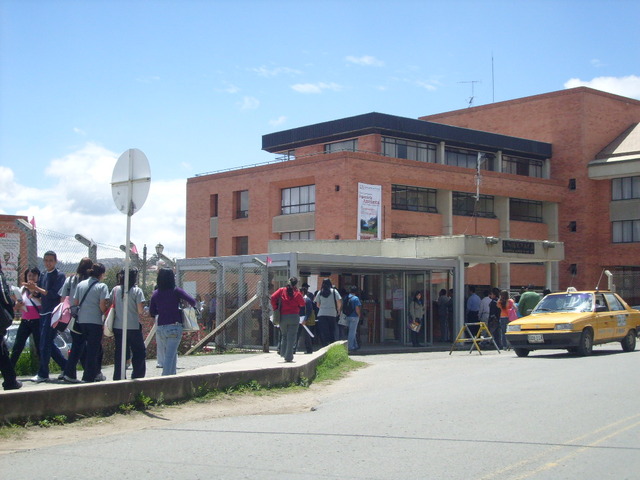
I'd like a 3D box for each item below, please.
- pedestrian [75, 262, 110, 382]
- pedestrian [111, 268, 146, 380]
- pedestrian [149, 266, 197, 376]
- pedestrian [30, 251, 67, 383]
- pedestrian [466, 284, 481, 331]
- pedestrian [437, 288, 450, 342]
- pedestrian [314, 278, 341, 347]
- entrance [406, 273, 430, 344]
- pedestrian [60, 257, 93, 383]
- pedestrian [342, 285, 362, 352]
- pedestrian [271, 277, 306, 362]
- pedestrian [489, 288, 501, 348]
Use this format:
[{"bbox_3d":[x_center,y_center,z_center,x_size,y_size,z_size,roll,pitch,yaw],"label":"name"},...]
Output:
[{"bbox_3d":[-3.064,1.119,12.950,0.500,1.614,0.360,0,-4,7],"label":"pedestrian"},{"bbox_3d":[-2.689,1.178,13.500,0.500,1.604,0.330,0,-4,1],"label":"pedestrian"},{"bbox_3d":[-2.155,1.209,14.000,0.600,1.596,0.360,0,-4,0],"label":"pedestrian"},{"bbox_3d":[-3.636,1.030,12.900,0.500,1.759,0.420,-2,-5,34],"label":"pedestrian"},{"bbox_3d":[4.565,2.208,28.500,0.500,1.702,0.300,1,-4,-14],"label":"pedestrian"},{"bbox_3d":[3.892,2.389,30.300,0.500,1.658,0.320,-3,-5,37],"label":"pedestrian"},{"bbox_3d":[0.173,1.625,20.800,0.530,1.575,0.320,0,-4,-3],"label":"pedestrian"},{"bbox_3d":[2.793,1.971,27.400,1.050,2.106,0.150,3,-5,-40],"label":"entrance"},{"bbox_3d":[-3.318,1.084,13.100,0.500,1.683,0.380,-1,-4,14],"label":"pedestrian"},{"bbox_3d":[0.858,2.039,25.000,0.500,1.669,0.360,-3,-5,37],"label":"pedestrian"},{"bbox_3d":[-0.593,1.500,18.100,0.560,1.606,0.400,0,-4,6],"label":"pedestrian"},{"bbox_3d":[5.060,2.234,27.800,0.320,1.680,0.450,2,-4,-25],"label":"pedestrian"}]

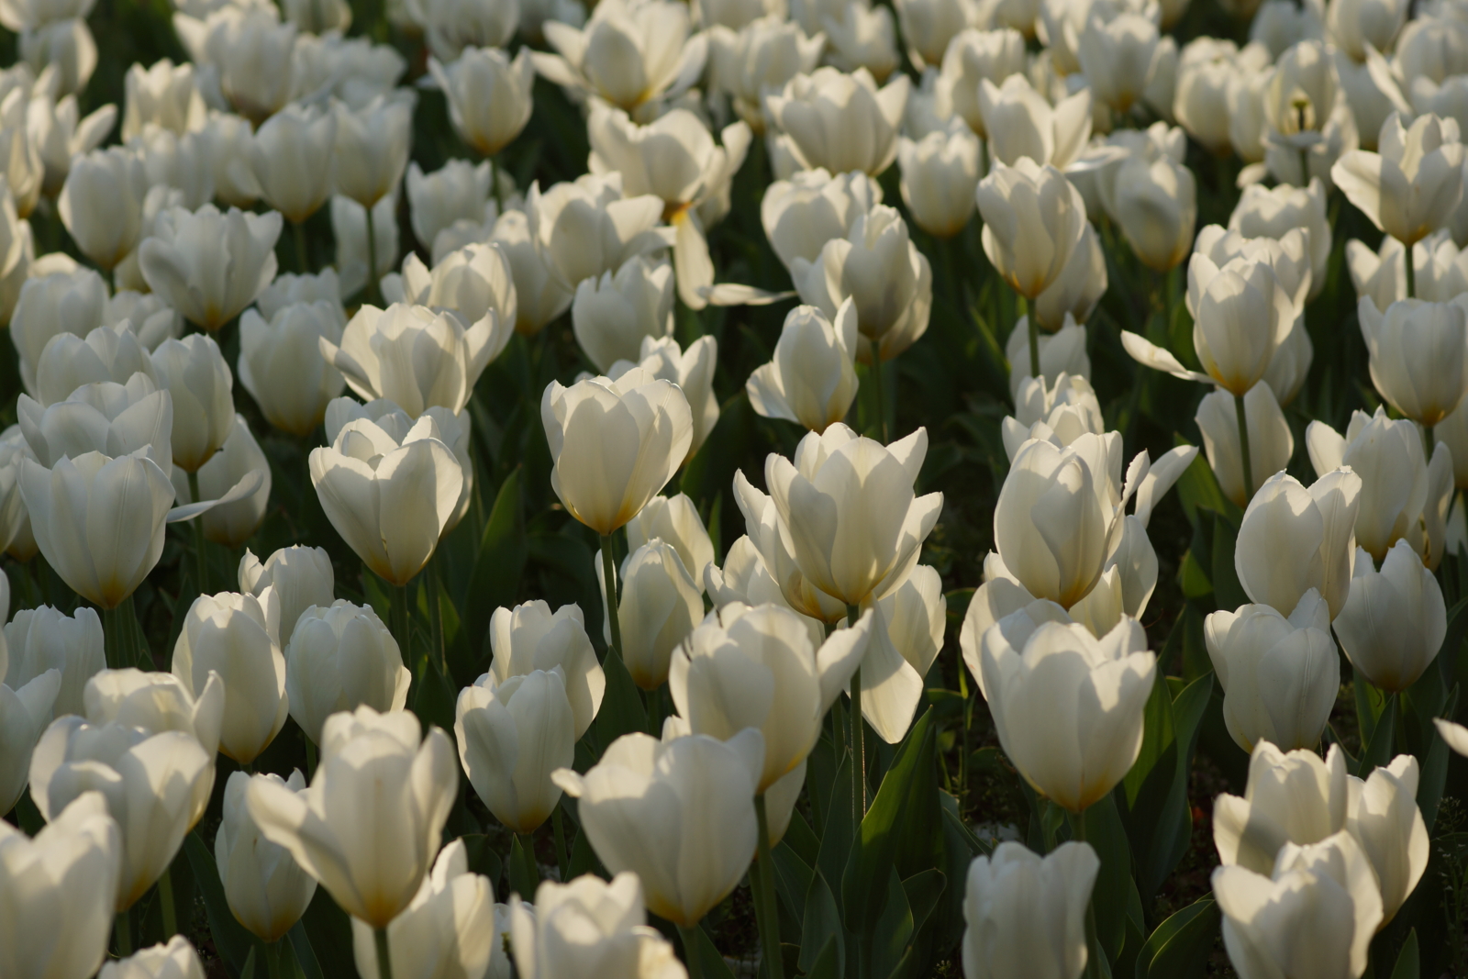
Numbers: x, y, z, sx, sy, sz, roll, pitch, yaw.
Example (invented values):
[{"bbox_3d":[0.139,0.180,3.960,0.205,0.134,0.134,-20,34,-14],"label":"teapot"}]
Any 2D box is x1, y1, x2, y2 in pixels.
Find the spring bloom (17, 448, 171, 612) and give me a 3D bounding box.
[{"bbox_3d":[-0.283,0.018,2.720,0.068,0.068,0.065,0,14,0],"label":"spring bloom"}]

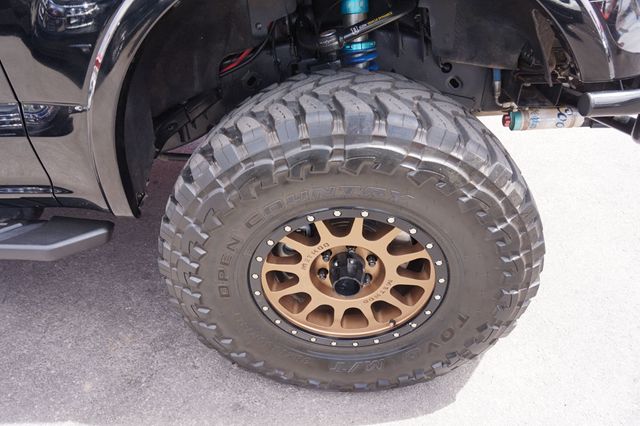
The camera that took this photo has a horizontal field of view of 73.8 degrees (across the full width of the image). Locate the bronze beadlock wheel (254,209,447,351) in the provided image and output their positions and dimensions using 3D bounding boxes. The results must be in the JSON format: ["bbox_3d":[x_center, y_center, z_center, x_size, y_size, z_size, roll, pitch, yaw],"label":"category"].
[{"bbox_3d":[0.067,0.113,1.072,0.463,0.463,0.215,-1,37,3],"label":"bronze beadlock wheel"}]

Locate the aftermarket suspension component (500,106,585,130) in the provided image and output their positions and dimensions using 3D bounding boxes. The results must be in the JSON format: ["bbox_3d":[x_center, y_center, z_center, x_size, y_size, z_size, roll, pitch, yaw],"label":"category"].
[{"bbox_3d":[0.686,-0.290,1.310,0.235,0.064,0.064,-2,37,10],"label":"aftermarket suspension component"}]

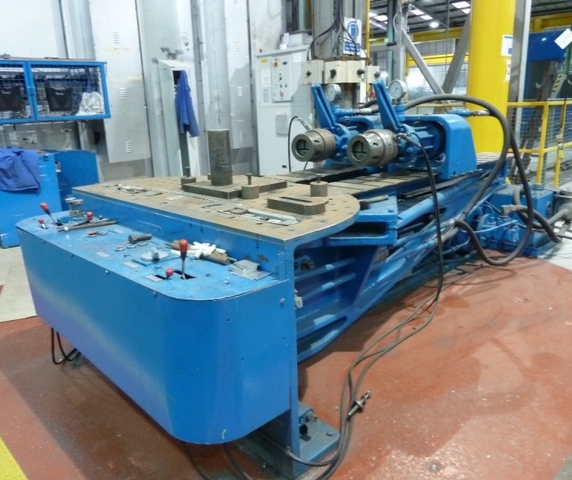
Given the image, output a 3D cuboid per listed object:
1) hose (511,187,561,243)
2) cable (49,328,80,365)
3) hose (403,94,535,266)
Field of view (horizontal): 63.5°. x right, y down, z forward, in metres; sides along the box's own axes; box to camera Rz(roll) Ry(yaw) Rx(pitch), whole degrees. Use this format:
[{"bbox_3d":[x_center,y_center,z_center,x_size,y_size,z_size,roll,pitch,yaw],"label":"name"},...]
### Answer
[{"bbox_3d":[2.726,-0.261,5.034,0.780,0.640,0.380,-14,18,-41],"label":"hose"},{"bbox_3d":[-1.393,0.666,2.920,0.160,0.220,0.140,-14,18,-41],"label":"cable"},{"bbox_3d":[1.512,-0.461,3.769,1.150,1.360,0.550,-14,18,-41],"label":"hose"}]

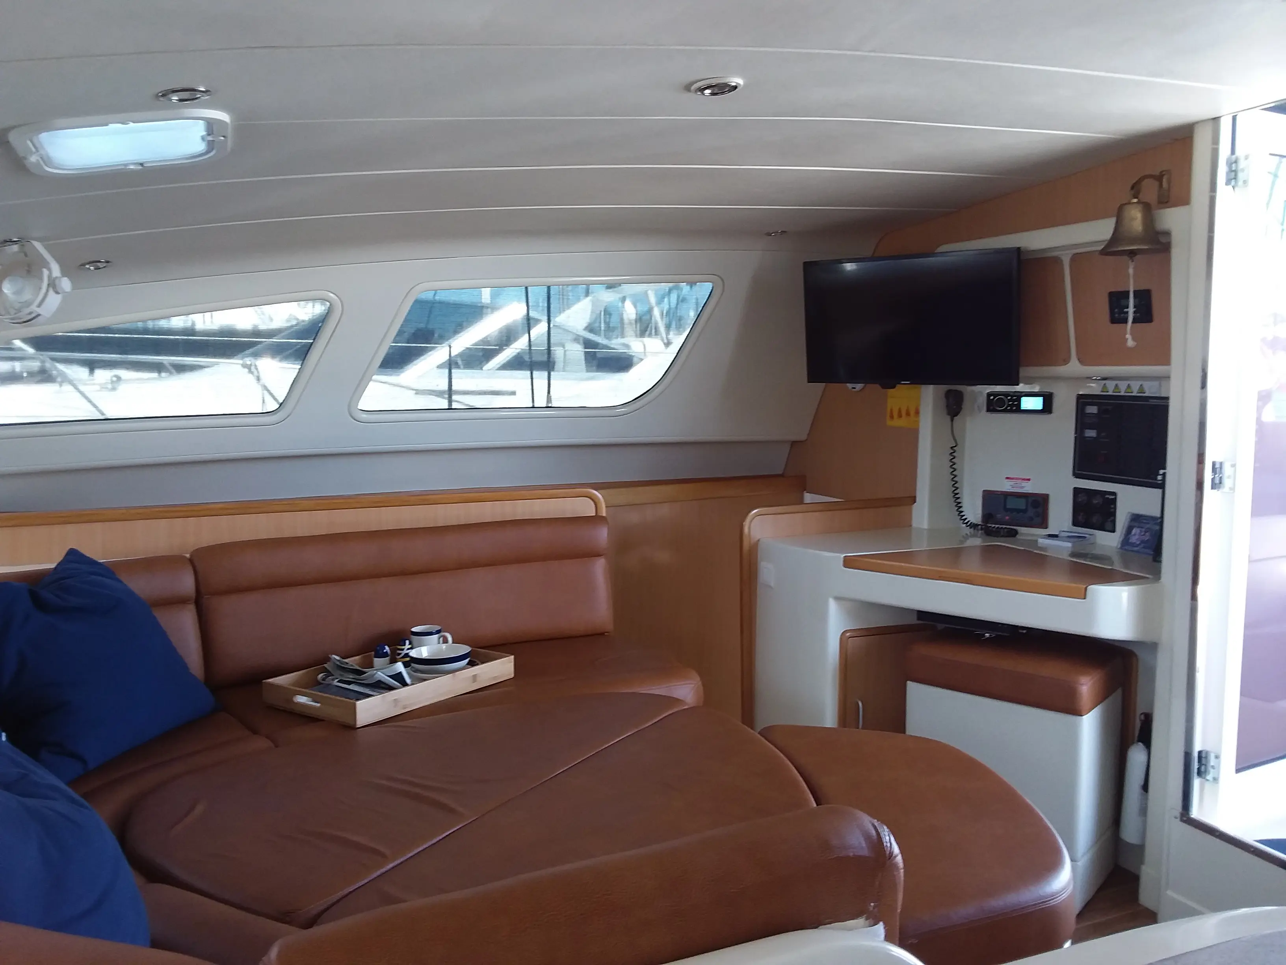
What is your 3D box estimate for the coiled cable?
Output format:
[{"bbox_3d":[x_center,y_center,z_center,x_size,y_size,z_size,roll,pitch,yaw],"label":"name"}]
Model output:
[{"bbox_3d":[0.948,-0.020,2.790,0.190,0.333,0.070,4,6,33],"label":"coiled cable"}]

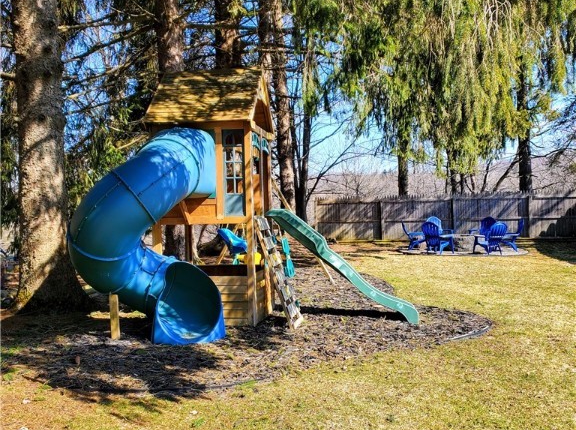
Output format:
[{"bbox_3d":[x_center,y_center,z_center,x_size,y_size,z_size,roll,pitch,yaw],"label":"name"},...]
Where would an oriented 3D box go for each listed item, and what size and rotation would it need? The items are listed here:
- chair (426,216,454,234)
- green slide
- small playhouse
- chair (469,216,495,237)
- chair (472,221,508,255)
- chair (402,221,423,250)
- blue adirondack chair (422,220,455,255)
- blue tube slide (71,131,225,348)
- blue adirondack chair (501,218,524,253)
[{"bbox_3d":[5.306,0.543,20.200,0.770,0.960,0.880,-2,1,-34],"label":"chair"},{"bbox_3d":[0.706,0.641,7.692,2.060,1.440,0.500,-1,1,15],"label":"green slide"},{"bbox_3d":[-0.976,-0.283,7.954,1.420,3.350,1.460,-1,1,10],"label":"small playhouse"},{"bbox_3d":[6.864,0.543,20.200,0.770,0.960,0.880,-1,1,34],"label":"chair"},{"bbox_3d":[6.144,0.692,17.500,0.770,0.960,0.880,-2,1,-37],"label":"chair"},{"bbox_3d":[4.188,0.668,18.800,0.880,0.960,0.770,-1,1,3],"label":"chair"},{"bbox_3d":[4.592,0.717,17.600,0.770,0.960,0.880,-1,1,34],"label":"blue adirondack chair"},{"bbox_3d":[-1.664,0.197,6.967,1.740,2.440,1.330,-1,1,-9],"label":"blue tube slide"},{"bbox_3d":[7.005,0.647,18.200,0.880,0.960,0.770,-1,1,2],"label":"blue adirondack chair"}]

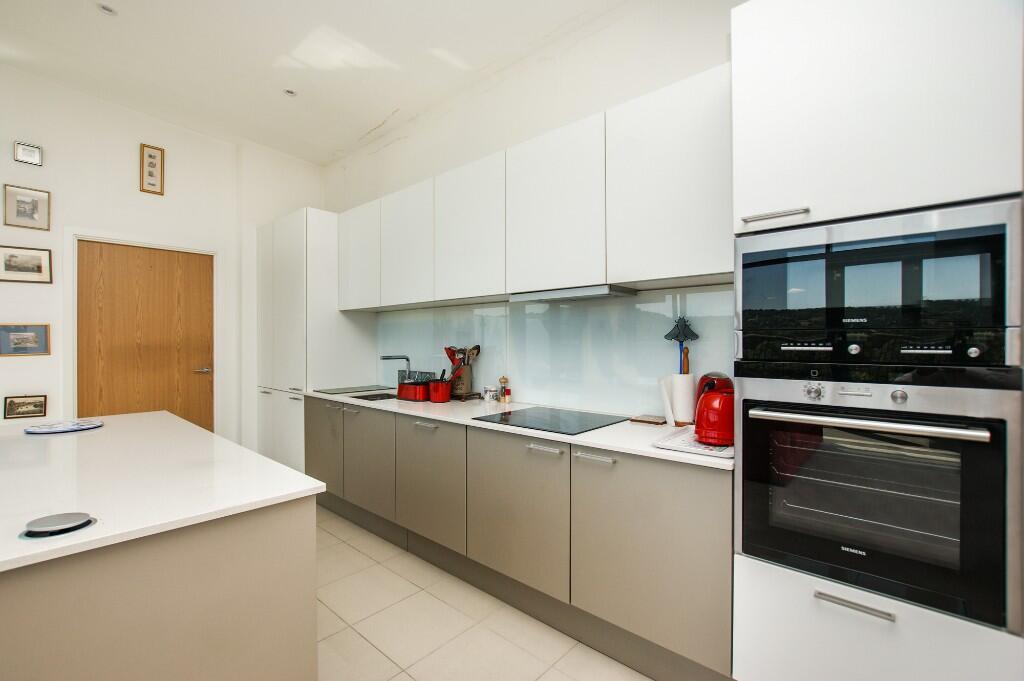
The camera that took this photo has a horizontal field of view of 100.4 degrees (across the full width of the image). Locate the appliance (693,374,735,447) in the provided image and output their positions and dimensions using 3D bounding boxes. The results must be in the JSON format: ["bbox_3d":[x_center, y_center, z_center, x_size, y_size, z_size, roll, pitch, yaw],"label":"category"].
[{"bbox_3d":[0.802,0.253,1.652,0.188,0.247,0.210,0,0,40],"label":"appliance"}]

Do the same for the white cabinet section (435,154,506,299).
[{"bbox_3d":[-0.152,-0.640,2.643,0.600,0.780,0.345,0,0,40],"label":"white cabinet section"}]

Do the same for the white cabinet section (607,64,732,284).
[{"bbox_3d":[0.763,-0.644,1.874,0.590,0.780,0.345,0,0,40],"label":"white cabinet section"}]

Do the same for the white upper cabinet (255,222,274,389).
[{"bbox_3d":[-2.005,-0.302,3.999,0.360,1.433,0.578,0,0,40],"label":"white upper cabinet"}]

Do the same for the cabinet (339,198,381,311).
[{"bbox_3d":[-1.077,-0.634,3.422,0.605,0.783,0.323,0,0,40],"label":"cabinet"}]

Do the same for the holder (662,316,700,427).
[{"bbox_3d":[0.772,0.146,1.964,0.160,0.476,0.140,0,0,40],"label":"holder"}]

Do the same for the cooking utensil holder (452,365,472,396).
[{"bbox_3d":[-0.333,0.263,2.870,0.134,0.190,0.134,0,0,0],"label":"cooking utensil holder"}]

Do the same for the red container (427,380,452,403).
[{"bbox_3d":[-0.473,0.333,2.820,0.140,0.138,0.140,0,-1,0],"label":"red container"}]

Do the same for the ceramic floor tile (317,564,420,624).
[{"bbox_3d":[-0.729,1.263,2.138,0.395,0.010,0.395,0,0,40],"label":"ceramic floor tile"}]

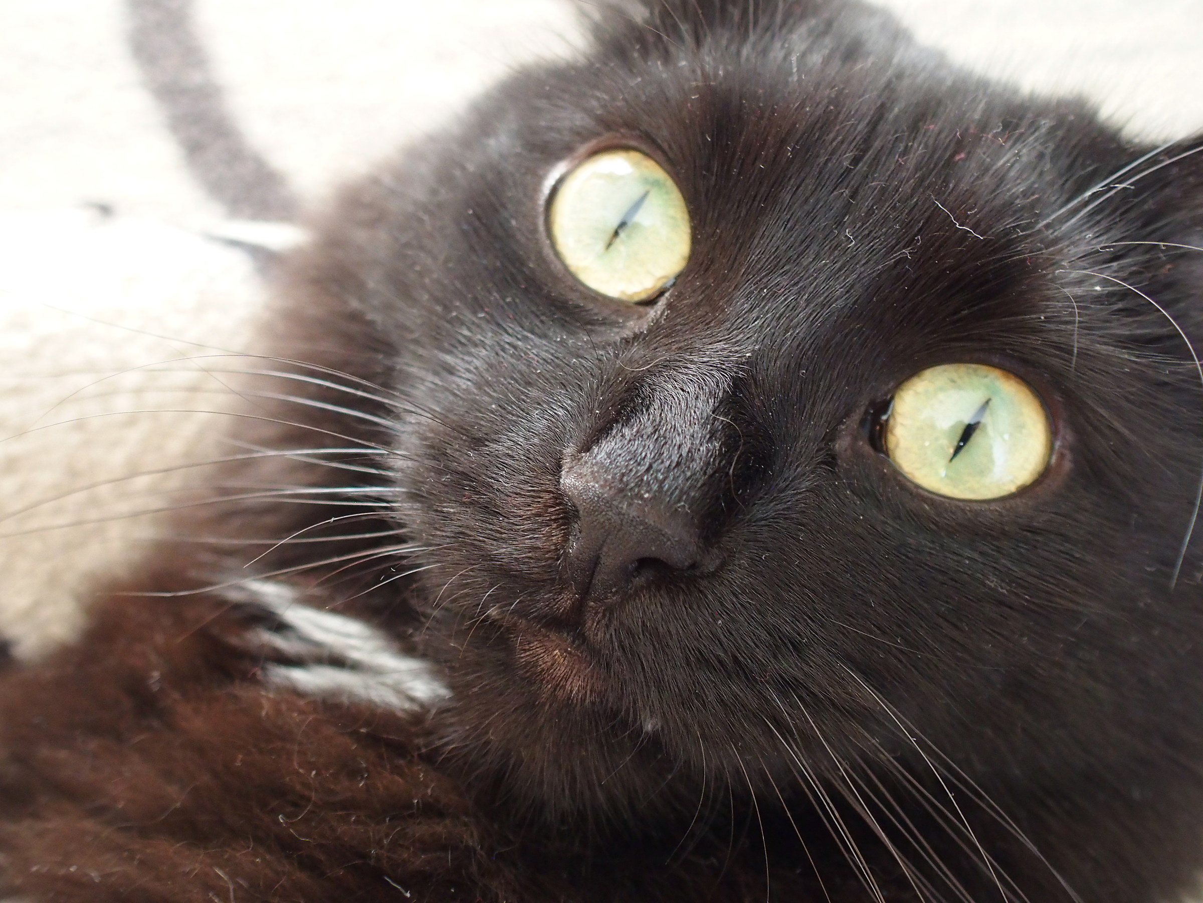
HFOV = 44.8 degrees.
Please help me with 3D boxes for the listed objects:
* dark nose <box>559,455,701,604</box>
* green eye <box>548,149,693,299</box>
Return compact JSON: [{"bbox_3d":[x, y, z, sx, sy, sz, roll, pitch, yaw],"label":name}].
[{"bbox_3d":[0.003,0.007,0.131,0.014,0.011,0.011,32,12,8],"label":"dark nose"},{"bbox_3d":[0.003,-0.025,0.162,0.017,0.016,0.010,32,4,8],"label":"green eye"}]

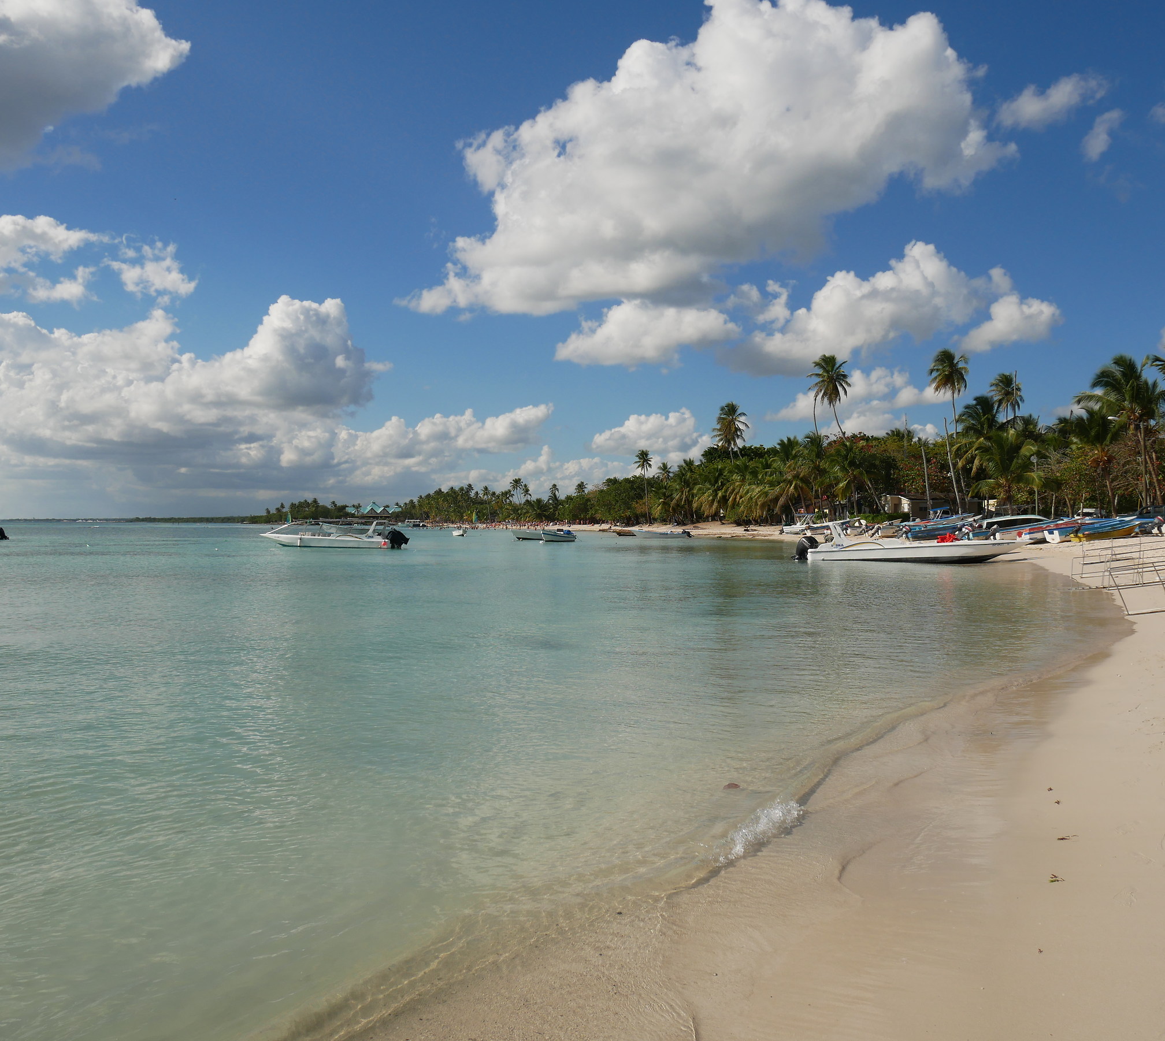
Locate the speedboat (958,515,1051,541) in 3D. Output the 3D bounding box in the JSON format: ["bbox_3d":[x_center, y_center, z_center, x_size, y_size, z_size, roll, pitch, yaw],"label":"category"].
[{"bbox_3d":[23.500,0.430,53.500,5.600,1.200,1.500,-3,1,-11],"label":"speedboat"}]

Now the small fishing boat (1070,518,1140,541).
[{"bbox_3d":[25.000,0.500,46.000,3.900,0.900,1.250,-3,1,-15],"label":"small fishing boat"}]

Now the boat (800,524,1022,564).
[{"bbox_3d":[13.050,0.880,38.300,9.100,1.650,2.100,0,0,12],"label":"boat"}]

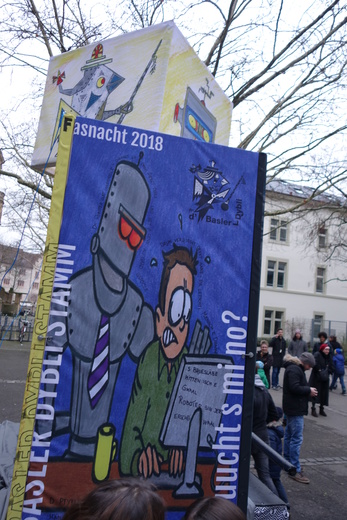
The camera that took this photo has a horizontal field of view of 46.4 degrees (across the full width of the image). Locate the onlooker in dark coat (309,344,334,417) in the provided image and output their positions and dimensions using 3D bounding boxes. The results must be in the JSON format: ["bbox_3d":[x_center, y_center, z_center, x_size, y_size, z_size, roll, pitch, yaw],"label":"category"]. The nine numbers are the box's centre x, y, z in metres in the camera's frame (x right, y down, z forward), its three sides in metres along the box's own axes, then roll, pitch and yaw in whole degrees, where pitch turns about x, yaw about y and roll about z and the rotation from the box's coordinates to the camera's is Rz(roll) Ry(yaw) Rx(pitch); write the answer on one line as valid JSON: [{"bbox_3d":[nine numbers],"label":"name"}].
[{"bbox_3d":[3.451,2.774,9.400,0.550,1.640,0.420,8,-7,-27],"label":"onlooker in dark coat"}]

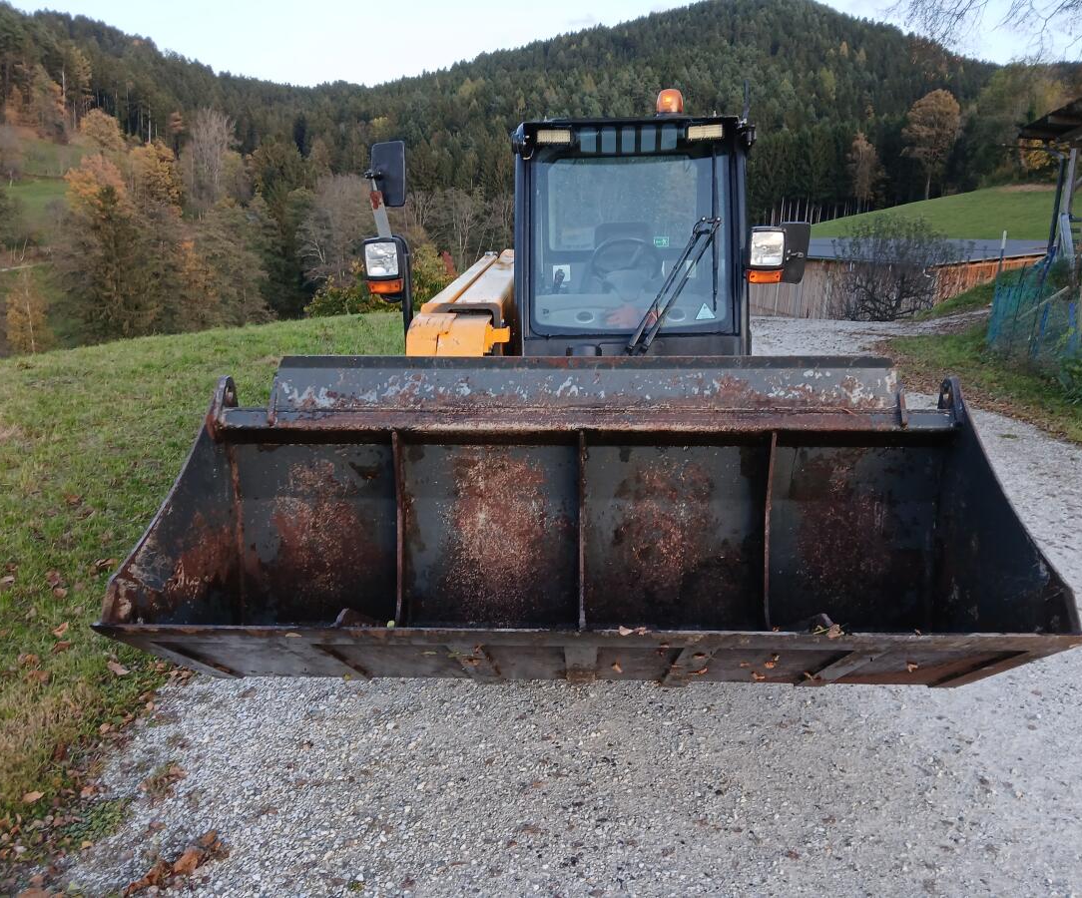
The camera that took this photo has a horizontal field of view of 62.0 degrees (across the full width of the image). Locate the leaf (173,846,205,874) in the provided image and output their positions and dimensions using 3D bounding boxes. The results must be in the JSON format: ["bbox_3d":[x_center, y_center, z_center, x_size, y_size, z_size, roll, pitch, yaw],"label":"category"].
[{"bbox_3d":[-0.914,1.064,2.330,0.070,0.030,0.105,9,14,40],"label":"leaf"}]

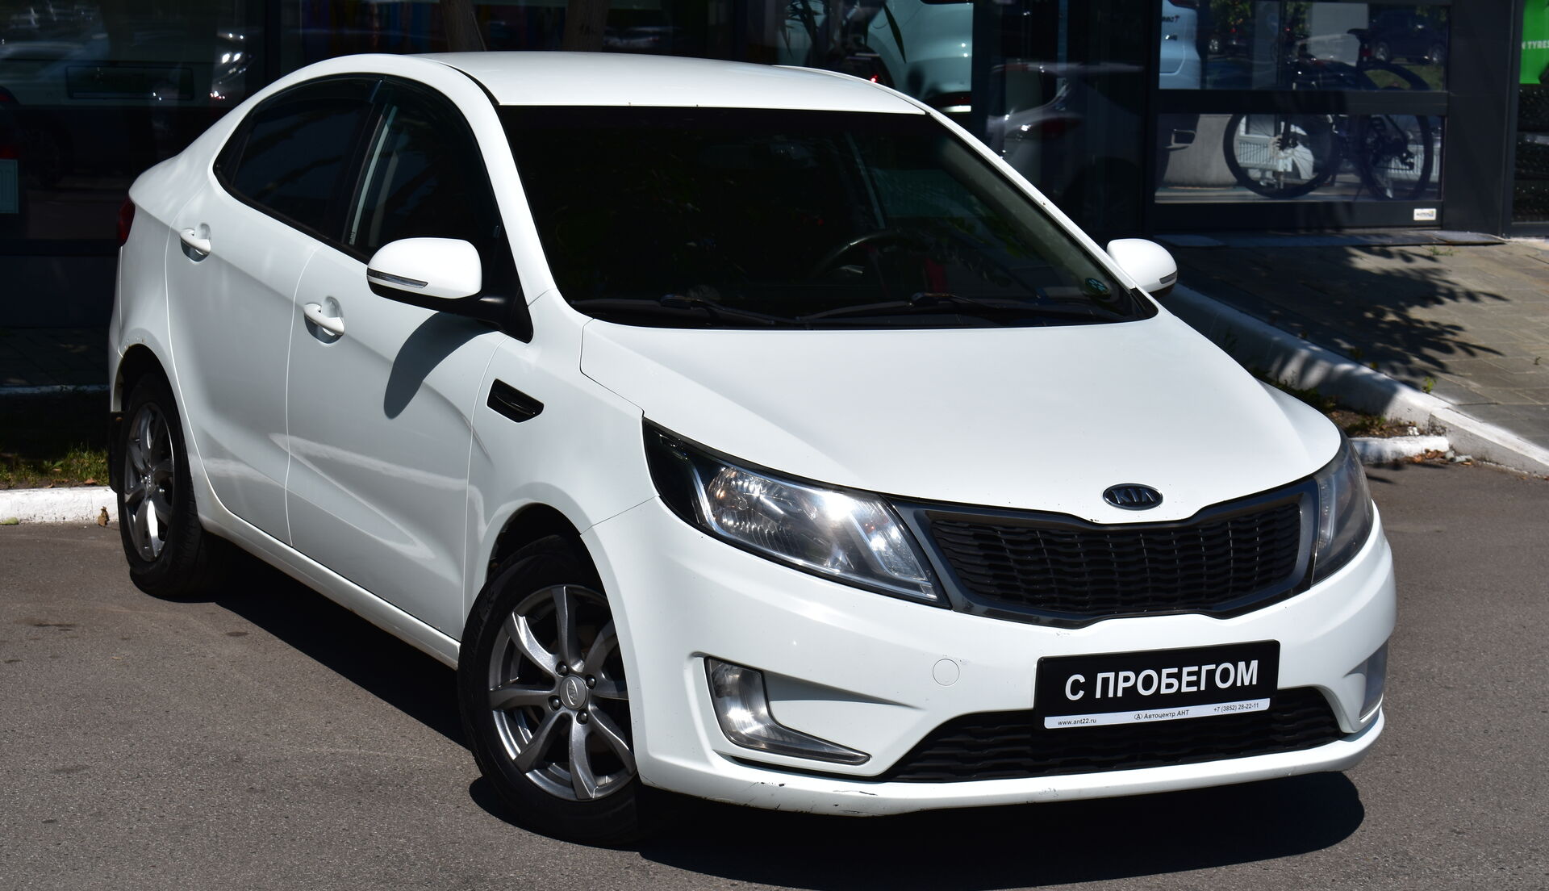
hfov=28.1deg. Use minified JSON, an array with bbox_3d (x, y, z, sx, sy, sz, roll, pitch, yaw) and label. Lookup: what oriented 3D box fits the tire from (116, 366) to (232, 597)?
[{"bbox_3d":[-1.590,0.091,8.179,0.200,0.615,0.615,-2,9,-28],"label":"tire"}]

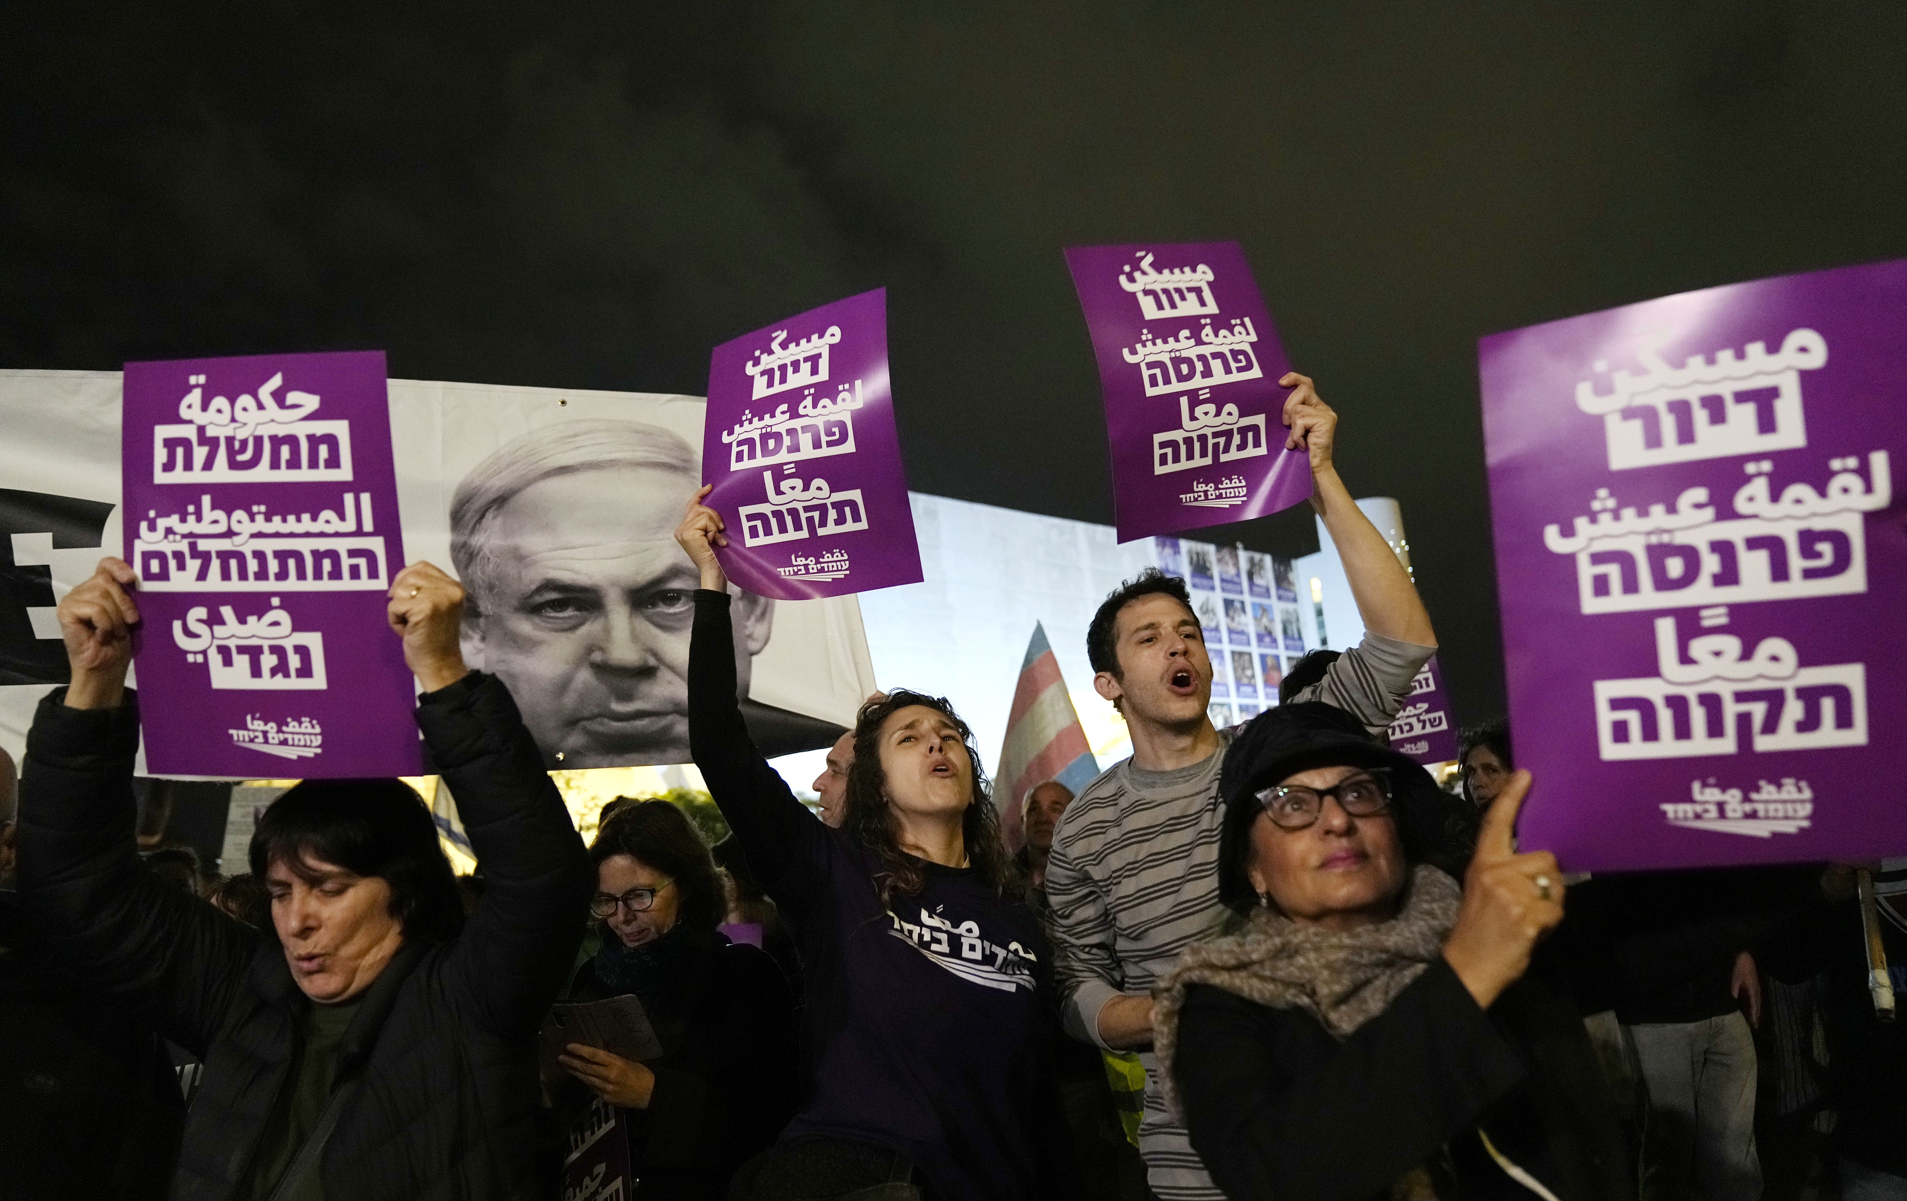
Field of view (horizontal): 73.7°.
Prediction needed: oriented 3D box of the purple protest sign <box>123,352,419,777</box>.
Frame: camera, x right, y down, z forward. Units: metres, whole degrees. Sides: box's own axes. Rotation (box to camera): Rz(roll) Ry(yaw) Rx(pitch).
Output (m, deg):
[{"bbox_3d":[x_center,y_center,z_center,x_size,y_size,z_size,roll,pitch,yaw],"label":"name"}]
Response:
[{"bbox_3d":[-0.690,-0.031,1.285,0.300,0.420,0.025,-2,0,9],"label":"purple protest sign"}]

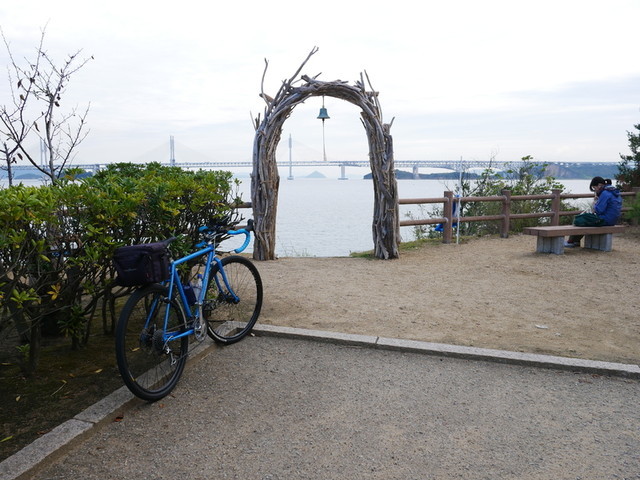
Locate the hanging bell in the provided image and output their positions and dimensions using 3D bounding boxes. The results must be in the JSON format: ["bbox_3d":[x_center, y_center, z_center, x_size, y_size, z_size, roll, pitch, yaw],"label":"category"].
[{"bbox_3d":[0.051,-1.938,7.947,0.203,0.203,0.203,0,7,0],"label":"hanging bell"}]

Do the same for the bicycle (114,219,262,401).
[{"bbox_3d":[-0.877,0.393,3.582,0.500,1.000,1.700,-3,5,19],"label":"bicycle"}]

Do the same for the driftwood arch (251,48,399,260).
[{"bbox_3d":[0.074,-1.314,8.021,2.298,3.218,0.500,0,7,-2],"label":"driftwood arch"}]

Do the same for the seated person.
[{"bbox_3d":[4.930,-0.489,9.328,0.520,1.270,0.850,-7,10,-45],"label":"seated person"}]

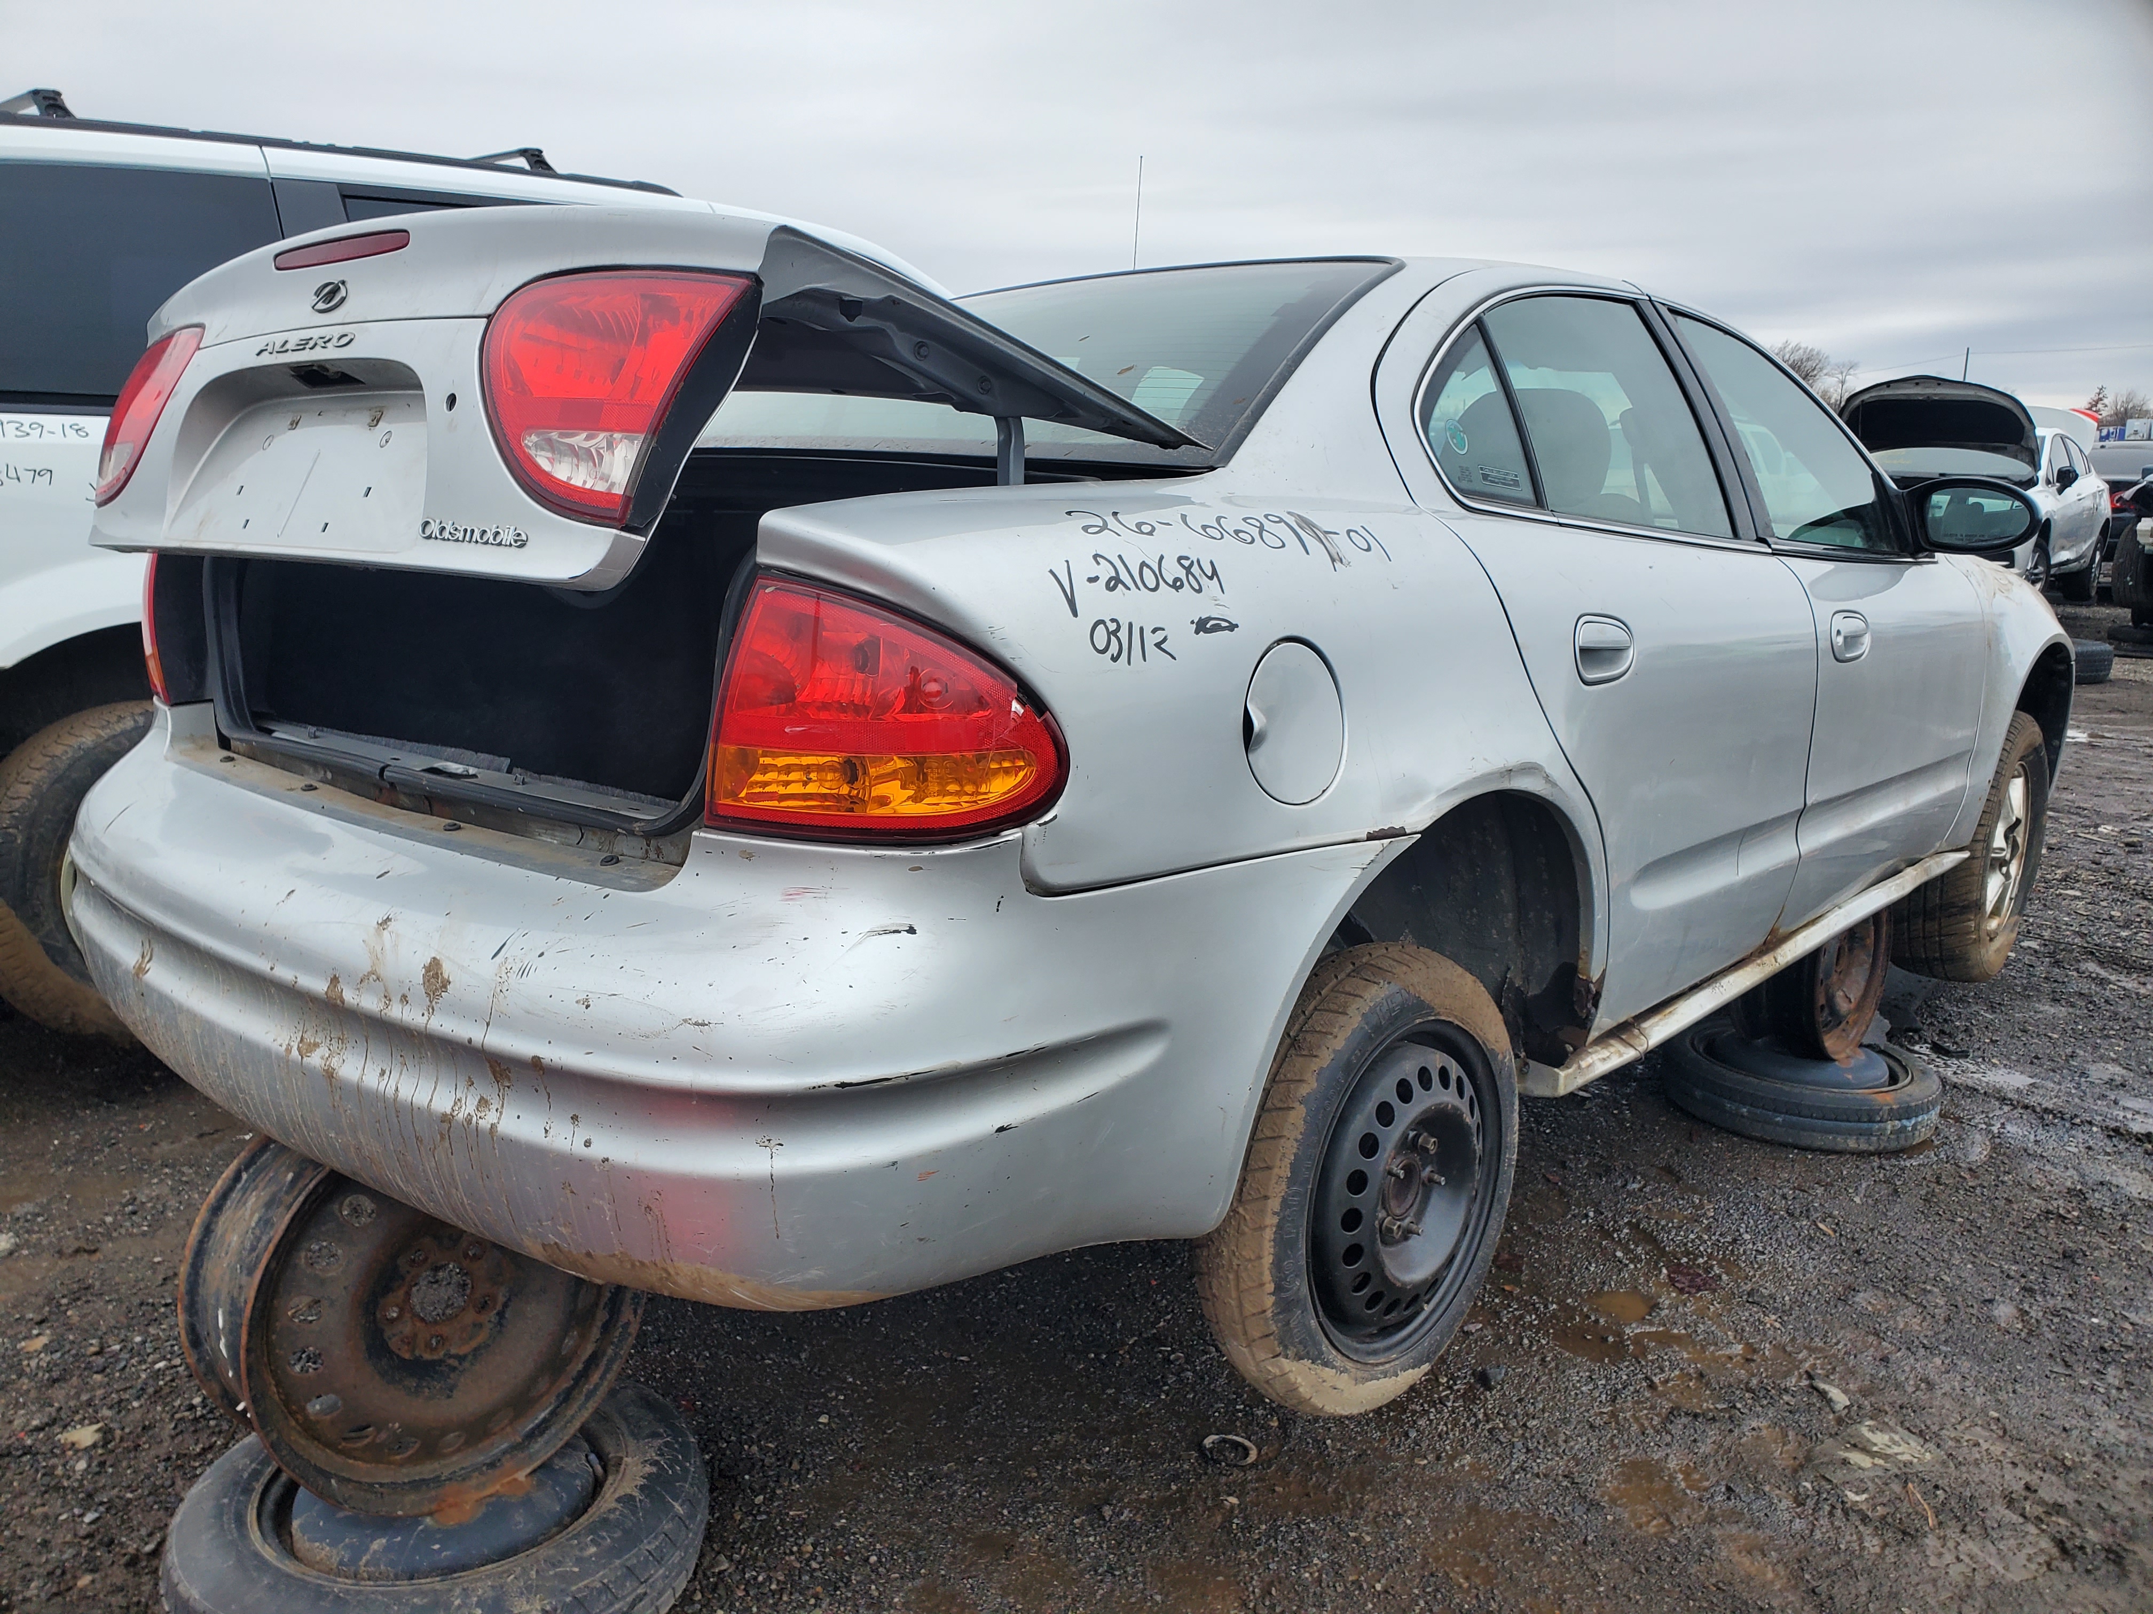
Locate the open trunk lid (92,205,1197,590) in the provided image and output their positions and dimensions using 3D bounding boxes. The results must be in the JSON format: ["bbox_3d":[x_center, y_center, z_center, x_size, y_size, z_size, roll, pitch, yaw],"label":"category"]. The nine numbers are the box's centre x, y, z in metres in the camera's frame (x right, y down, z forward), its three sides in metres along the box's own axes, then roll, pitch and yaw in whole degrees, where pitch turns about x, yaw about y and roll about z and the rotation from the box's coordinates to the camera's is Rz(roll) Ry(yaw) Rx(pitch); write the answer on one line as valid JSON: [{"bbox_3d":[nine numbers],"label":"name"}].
[{"bbox_3d":[-0.562,-0.427,1.883,1.280,0.367,0.702,10,7,41],"label":"open trunk lid"}]

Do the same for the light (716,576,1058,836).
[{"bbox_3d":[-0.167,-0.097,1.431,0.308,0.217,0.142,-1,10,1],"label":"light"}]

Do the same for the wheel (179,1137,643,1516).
[{"bbox_3d":[-0.760,0.554,1.889,0.462,0.462,0.210,-11,10,-44],"label":"wheel"}]

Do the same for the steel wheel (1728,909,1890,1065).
[{"bbox_3d":[1.572,0.304,3.466,0.190,0.430,0.430,9,14,44],"label":"steel wheel"}]

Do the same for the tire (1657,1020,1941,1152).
[{"bbox_3d":[1.538,0.581,3.449,0.548,0.122,0.548,0,11,0],"label":"tire"}]

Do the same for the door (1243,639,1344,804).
[{"bbox_3d":[0.202,-0.080,1.548,0.030,0.161,0.161,1,9,44],"label":"door"}]

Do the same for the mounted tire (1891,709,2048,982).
[{"bbox_3d":[2.194,0.068,3.921,0.220,0.639,0.639,7,13,37],"label":"mounted tire"}]

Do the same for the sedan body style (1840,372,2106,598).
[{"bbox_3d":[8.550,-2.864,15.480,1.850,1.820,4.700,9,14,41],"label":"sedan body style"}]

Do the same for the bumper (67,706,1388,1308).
[{"bbox_3d":[-0.591,0.107,1.957,1.750,0.420,0.910,10,15,41],"label":"bumper"}]

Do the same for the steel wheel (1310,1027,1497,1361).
[{"bbox_3d":[0.359,0.481,2.128,0.190,0.443,0.443,9,14,43],"label":"steel wheel"}]

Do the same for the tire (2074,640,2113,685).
[{"bbox_3d":[6.526,-0.964,10.775,0.650,0.210,0.650,0,11,0],"label":"tire"}]

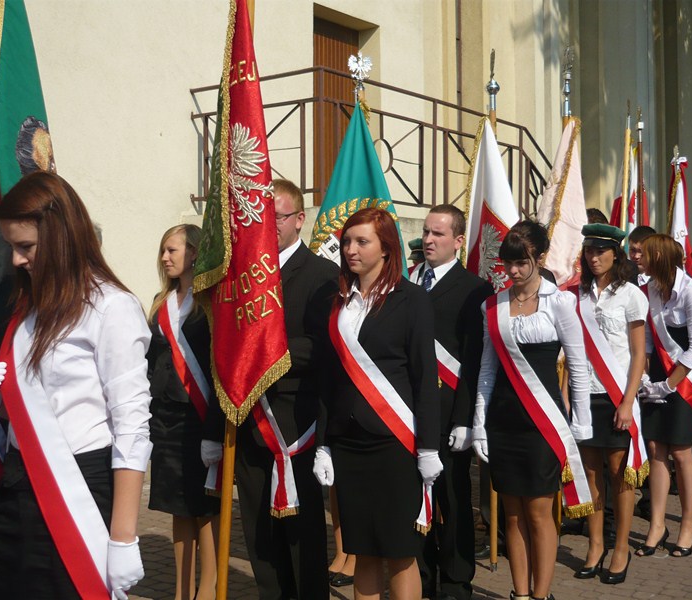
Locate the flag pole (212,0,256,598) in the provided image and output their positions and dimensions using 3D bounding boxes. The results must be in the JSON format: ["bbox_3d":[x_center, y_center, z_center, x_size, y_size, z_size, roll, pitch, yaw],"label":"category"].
[{"bbox_3d":[-0.400,0.031,3.700,0.050,2.600,0.050,3,0,24],"label":"flag pole"}]

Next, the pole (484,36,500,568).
[{"bbox_3d":[0.732,0.050,5.050,0.080,2.600,0.080,0,0,24],"label":"pole"}]

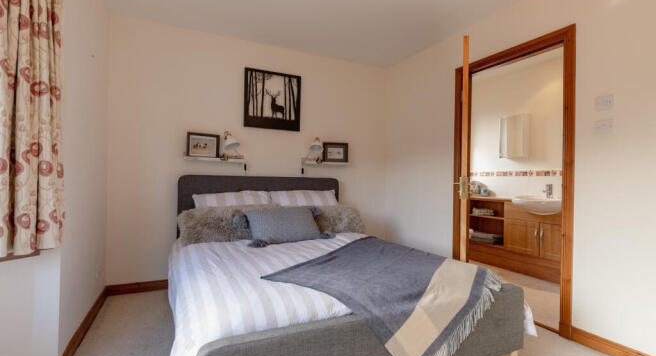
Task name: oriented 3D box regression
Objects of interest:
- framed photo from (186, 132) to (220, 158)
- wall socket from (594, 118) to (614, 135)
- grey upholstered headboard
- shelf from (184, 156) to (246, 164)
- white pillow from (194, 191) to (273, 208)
[{"bbox_3d":[-1.165,-0.301,2.906,0.285,0.222,0.025,1,-3,-26],"label":"framed photo"},{"bbox_3d":[1.674,-0.304,1.875,0.012,0.089,0.087,1,0,-26],"label":"wall socket"},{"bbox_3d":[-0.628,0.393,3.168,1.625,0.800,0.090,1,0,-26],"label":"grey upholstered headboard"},{"bbox_3d":[-1.072,-0.176,2.952,0.545,0.062,0.118,1,0,-26],"label":"shelf"},{"bbox_3d":[-0.829,0.311,2.755,0.700,0.150,0.480,1,45,-26],"label":"white pillow"}]

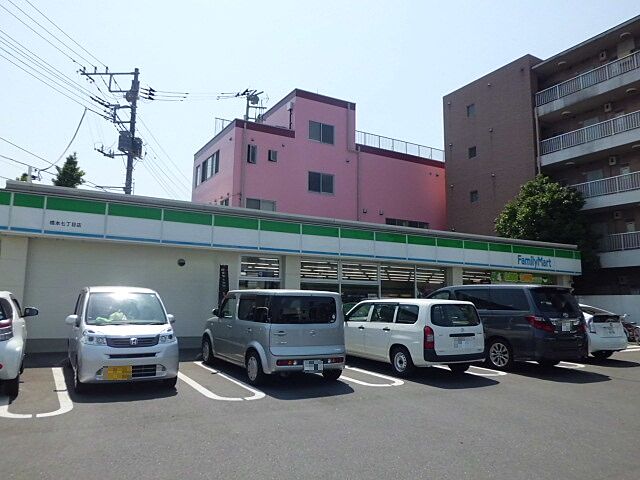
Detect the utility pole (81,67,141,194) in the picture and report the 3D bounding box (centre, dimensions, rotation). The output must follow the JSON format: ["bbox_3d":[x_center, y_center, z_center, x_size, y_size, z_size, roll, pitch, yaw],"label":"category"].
[{"bbox_3d":[-10.880,-2.316,24.344,3.300,13.559,1.000,0,-8,2],"label":"utility pole"}]

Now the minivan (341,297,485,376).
[{"bbox_3d":[1.656,2.087,10.844,1.690,1.510,4.180,5,-8,-31],"label":"minivan"}]

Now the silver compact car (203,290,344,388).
[{"bbox_3d":[-1.147,1.840,9.800,1.680,1.640,3.730,5,-8,-31],"label":"silver compact car"}]

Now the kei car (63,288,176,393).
[{"bbox_3d":[-3.559,1.665,8.607,1.500,1.610,3.400,5,-8,-30],"label":"kei car"}]

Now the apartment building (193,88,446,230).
[{"bbox_3d":[-0.016,-1.125,31.528,14.699,13.369,8.050,5,-9,-29],"label":"apartment building"}]

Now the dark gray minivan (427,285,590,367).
[{"bbox_3d":[4.053,2.126,12.379,1.840,1.890,4.850,5,-8,-30],"label":"dark gray minivan"}]

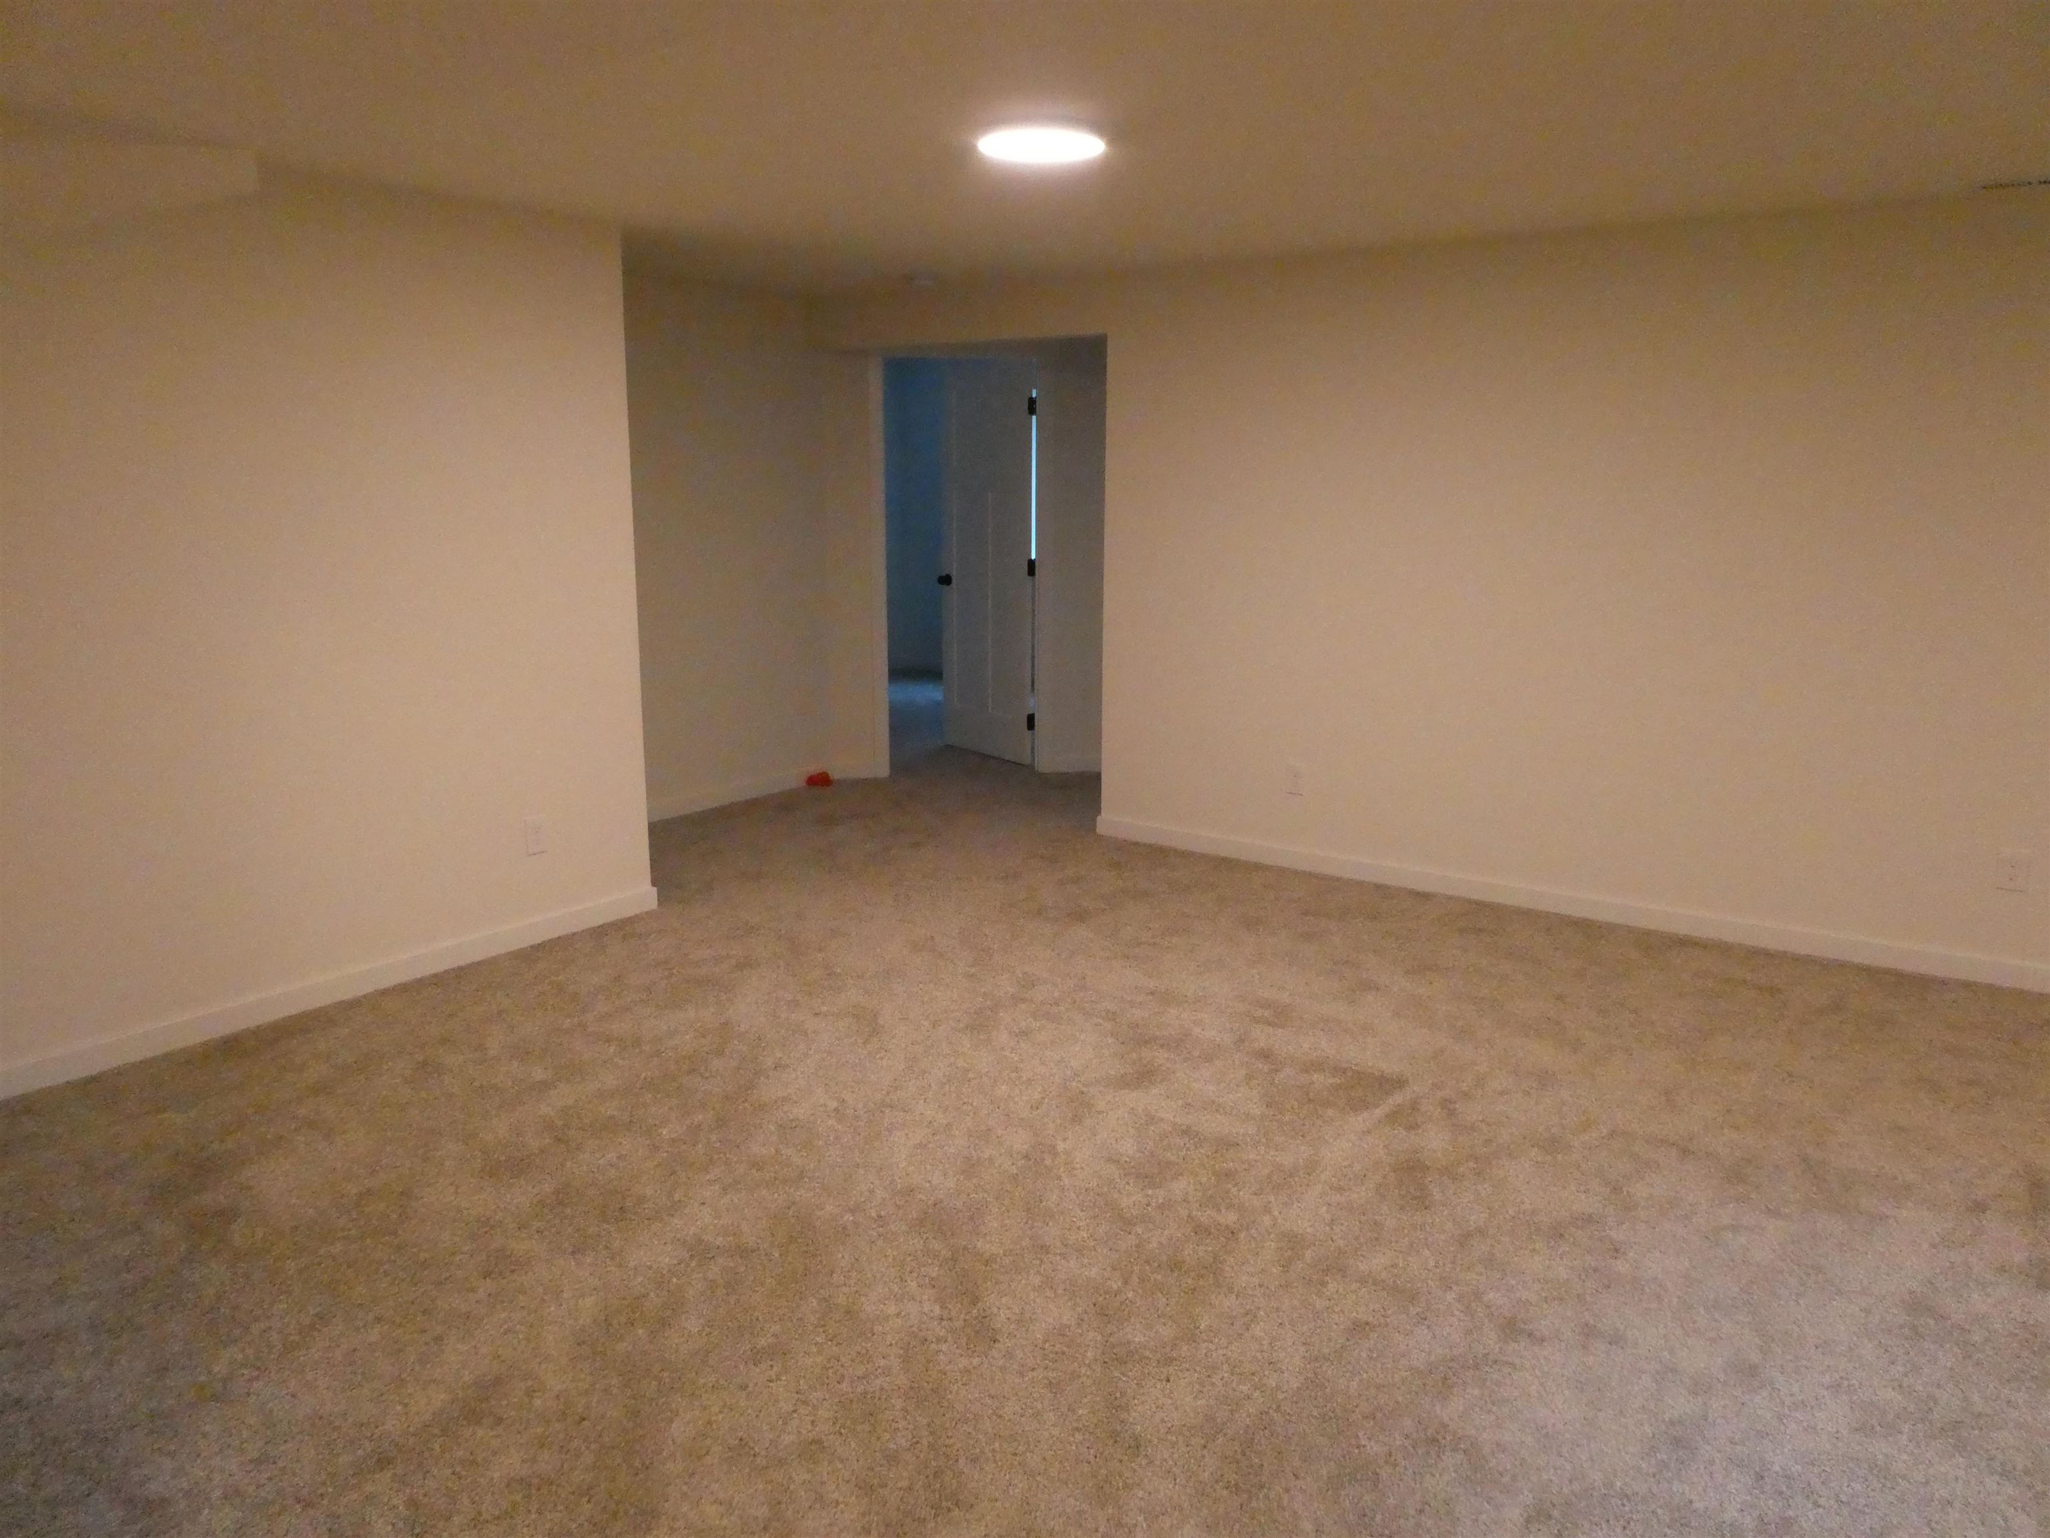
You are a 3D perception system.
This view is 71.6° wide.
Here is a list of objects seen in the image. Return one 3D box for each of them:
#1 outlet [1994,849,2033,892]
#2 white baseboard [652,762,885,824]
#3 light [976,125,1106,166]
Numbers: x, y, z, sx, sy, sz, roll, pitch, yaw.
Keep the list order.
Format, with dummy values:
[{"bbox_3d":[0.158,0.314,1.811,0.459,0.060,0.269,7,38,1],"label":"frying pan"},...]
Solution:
[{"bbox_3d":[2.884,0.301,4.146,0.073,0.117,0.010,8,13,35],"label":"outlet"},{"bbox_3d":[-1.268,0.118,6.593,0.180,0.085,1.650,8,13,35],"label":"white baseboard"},{"bbox_3d":[0.041,-1.512,3.429,0.315,0.025,0.315,0,11,0],"label":"light"}]

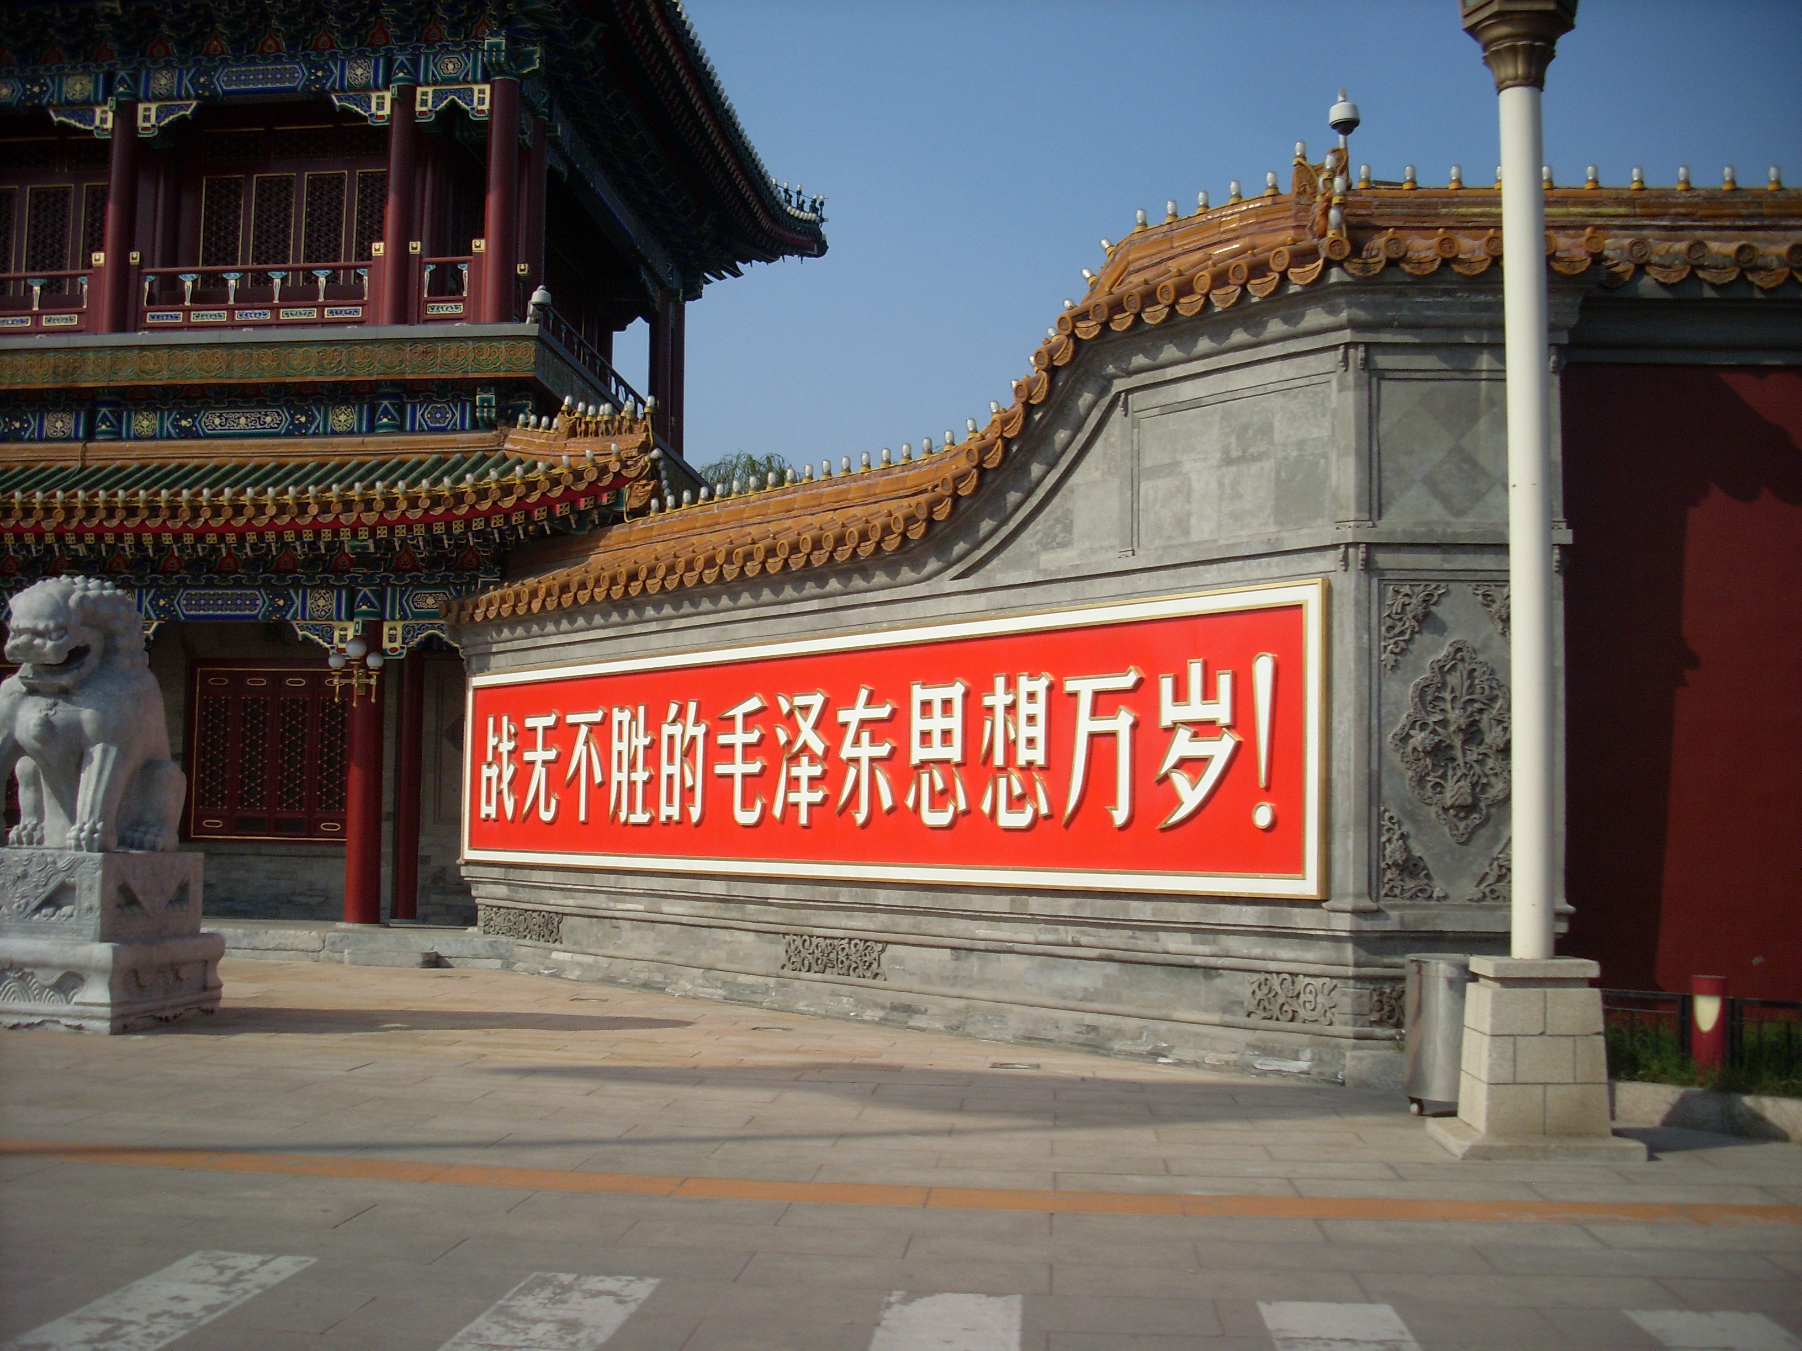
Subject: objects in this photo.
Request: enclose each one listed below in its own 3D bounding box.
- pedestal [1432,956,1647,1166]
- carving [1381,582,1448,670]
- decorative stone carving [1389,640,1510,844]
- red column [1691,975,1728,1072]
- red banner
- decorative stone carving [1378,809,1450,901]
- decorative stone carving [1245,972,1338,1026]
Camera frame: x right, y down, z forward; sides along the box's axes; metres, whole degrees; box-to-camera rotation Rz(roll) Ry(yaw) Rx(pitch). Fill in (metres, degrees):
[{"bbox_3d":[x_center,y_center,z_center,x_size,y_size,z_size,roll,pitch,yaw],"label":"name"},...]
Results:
[{"bbox_3d":[3.149,1.880,9.858,0.901,0.945,0.901,0,-4,4],"label":"pedestal"},{"bbox_3d":[3.277,-0.311,12.634,0.433,0.574,0.071,0,-4,6],"label":"carving"},{"bbox_3d":[3.538,0.422,12.537,0.898,1.316,0.095,0,-4,6],"label":"decorative stone carving"},{"bbox_3d":[4.503,1.952,11.052,0.198,0.564,0.198,0,-4,6],"label":"red column"},{"bbox_3d":[-1.017,0.724,17.262,0.103,2.062,11.867,4,-6,-39],"label":"red banner"},{"bbox_3d":[3.249,1.132,12.525,0.430,0.601,0.071,0,-4,6],"label":"decorative stone carving"},{"bbox_3d":[2.535,2.110,12.865,0.051,0.349,0.756,4,-6,-39],"label":"decorative stone carving"}]

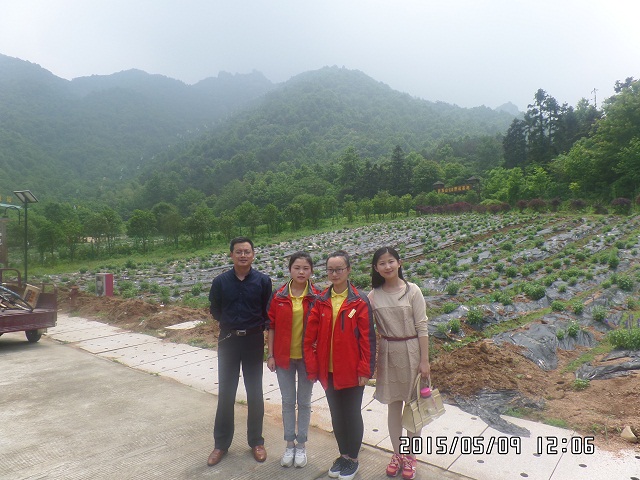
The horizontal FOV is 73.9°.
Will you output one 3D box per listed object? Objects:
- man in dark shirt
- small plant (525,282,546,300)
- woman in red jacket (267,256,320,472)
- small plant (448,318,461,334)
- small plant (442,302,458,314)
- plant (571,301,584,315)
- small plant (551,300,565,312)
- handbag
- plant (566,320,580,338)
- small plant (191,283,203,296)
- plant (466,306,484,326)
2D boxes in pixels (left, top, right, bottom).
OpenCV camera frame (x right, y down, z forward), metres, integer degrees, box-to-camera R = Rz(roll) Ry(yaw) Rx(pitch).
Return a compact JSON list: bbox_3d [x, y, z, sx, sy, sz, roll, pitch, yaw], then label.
[{"bbox_3d":[-0.613,0.845,3.270,0.500,1.720,0.330,-1,0,-7],"label":"man in dark shirt"},{"bbox_3d":[4.004,0.957,7.900,0.401,0.328,0.401,-1,0,0],"label":"small plant"},{"bbox_3d":[-0.185,0.897,3.220,0.450,1.620,0.300,0,-1,0],"label":"woman in red jacket"},{"bbox_3d":[2.183,1.404,6.900,0.195,0.252,0.195,0,-1,0],"label":"small plant"},{"bbox_3d":[2.517,1.321,8.200,0.309,0.225,0.309,0,-1,0],"label":"small plant"},{"bbox_3d":[4.845,1.270,8.000,0.263,0.256,0.263,0,-1,0],"label":"plant"},{"bbox_3d":[4.524,1.267,8.100,0.267,0.222,0.267,0,-1,0],"label":"small plant"},{"bbox_3d":[0.728,1.107,3.030,0.320,0.370,0.140,-14,12,-34],"label":"handbag"},{"bbox_3d":[3.339,1.179,5.600,0.181,0.232,0.181,-1,0,0],"label":"plant"},{"bbox_3d":[-3.050,1.222,10.500,0.296,0.335,0.296,0,-1,0],"label":"small plant"},{"bbox_3d":[2.670,1.313,7.300,0.309,0.333,0.309,0,-1,0],"label":"plant"}]

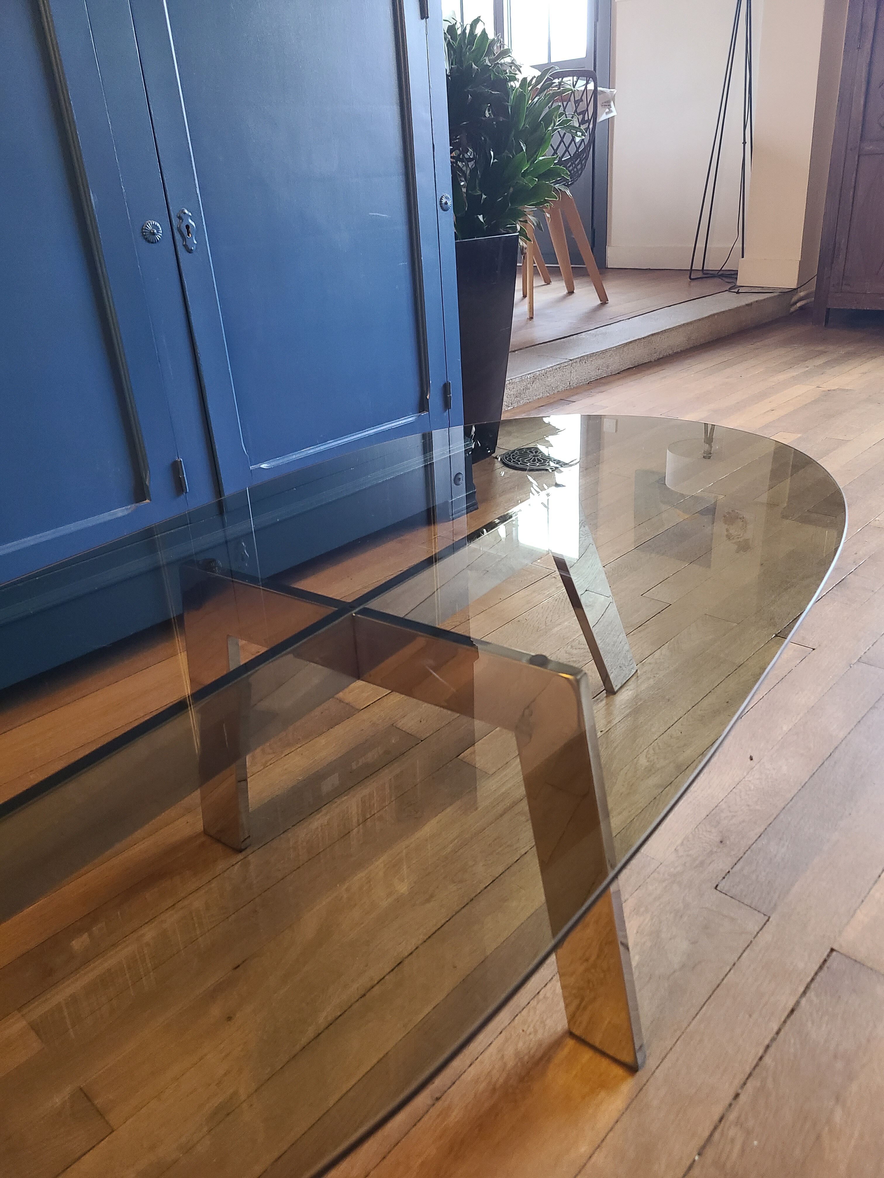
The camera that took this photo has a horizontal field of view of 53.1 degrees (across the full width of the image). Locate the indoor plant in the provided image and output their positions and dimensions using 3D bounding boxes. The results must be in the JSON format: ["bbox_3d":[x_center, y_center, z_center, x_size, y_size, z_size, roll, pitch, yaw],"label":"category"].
[{"bbox_3d":[0.015,-0.830,2.215,0.551,1.013,0.581,-23,32,-33],"label":"indoor plant"}]

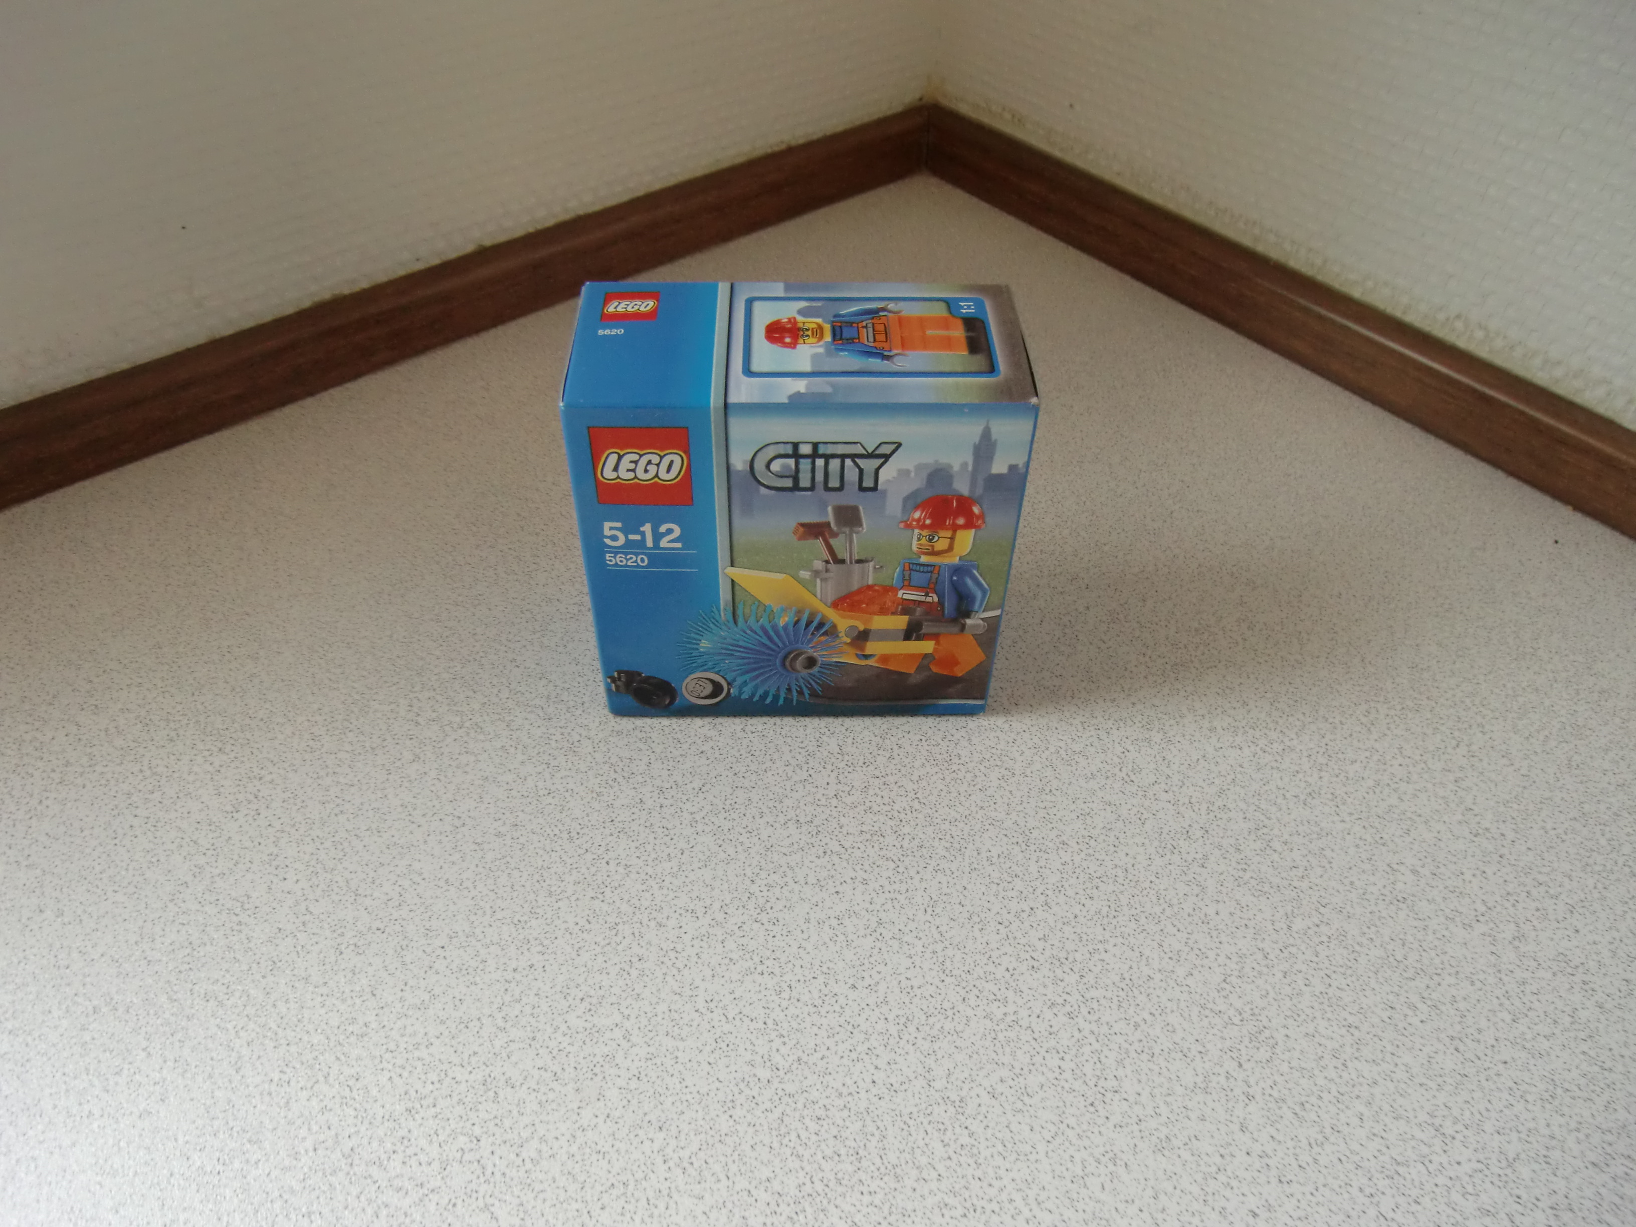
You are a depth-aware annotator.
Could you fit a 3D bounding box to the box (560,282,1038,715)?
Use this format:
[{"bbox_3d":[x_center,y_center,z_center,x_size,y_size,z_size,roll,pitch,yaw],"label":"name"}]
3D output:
[{"bbox_3d":[-0.004,-0.024,0.265,0.092,0.092,0.045,0,45,-2],"label":"box"}]

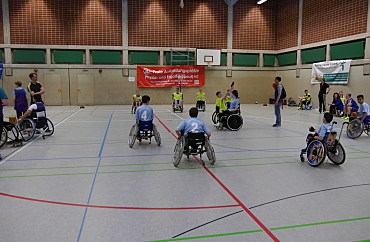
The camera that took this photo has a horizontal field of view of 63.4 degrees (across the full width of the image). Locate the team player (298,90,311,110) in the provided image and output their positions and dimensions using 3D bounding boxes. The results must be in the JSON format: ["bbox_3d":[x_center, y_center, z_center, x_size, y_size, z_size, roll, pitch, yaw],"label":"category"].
[{"bbox_3d":[7.420,-1.329,18.519,0.760,1.170,0.500,-2,8,-14],"label":"team player"}]

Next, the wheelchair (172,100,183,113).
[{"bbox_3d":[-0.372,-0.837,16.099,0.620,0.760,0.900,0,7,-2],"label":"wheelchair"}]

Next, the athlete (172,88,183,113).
[{"bbox_3d":[-0.373,-1.060,15.440,0.590,1.210,0.880,0,8,-2],"label":"athlete"}]

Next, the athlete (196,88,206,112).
[{"bbox_3d":[0.908,-1.202,16.994,0.600,1.270,0.900,1,7,3],"label":"athlete"}]

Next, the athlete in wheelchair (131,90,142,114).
[{"bbox_3d":[-2.373,-0.956,14.791,0.590,1.150,0.880,-1,8,-10],"label":"athlete in wheelchair"}]

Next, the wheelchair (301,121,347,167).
[{"bbox_3d":[2.747,0.441,5.906,0.620,0.870,0.820,-3,8,-21],"label":"wheelchair"}]

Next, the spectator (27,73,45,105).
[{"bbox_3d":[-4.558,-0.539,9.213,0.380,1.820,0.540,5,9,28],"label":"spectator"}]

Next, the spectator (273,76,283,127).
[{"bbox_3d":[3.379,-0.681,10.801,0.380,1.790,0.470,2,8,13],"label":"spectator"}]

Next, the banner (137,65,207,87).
[{"bbox_3d":[-0.936,-3.225,21.608,4.950,1.500,0.050,-1,8,-12],"label":"banner"}]

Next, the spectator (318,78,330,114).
[{"bbox_3d":[7.262,-1.294,15.598,0.370,1.790,0.540,-1,8,-14],"label":"spectator"}]

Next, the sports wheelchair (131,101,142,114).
[{"bbox_3d":[-2.403,-0.761,15.264,0.630,0.800,0.900,-1,8,-12],"label":"sports wheelchair"}]

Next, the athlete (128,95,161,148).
[{"bbox_3d":[-1.066,-0.016,7.706,0.760,1.300,0.950,-2,8,-19],"label":"athlete"}]

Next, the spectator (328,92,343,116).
[{"bbox_3d":[7.850,-0.905,15.574,0.760,1.140,0.500,-2,8,-21],"label":"spectator"}]

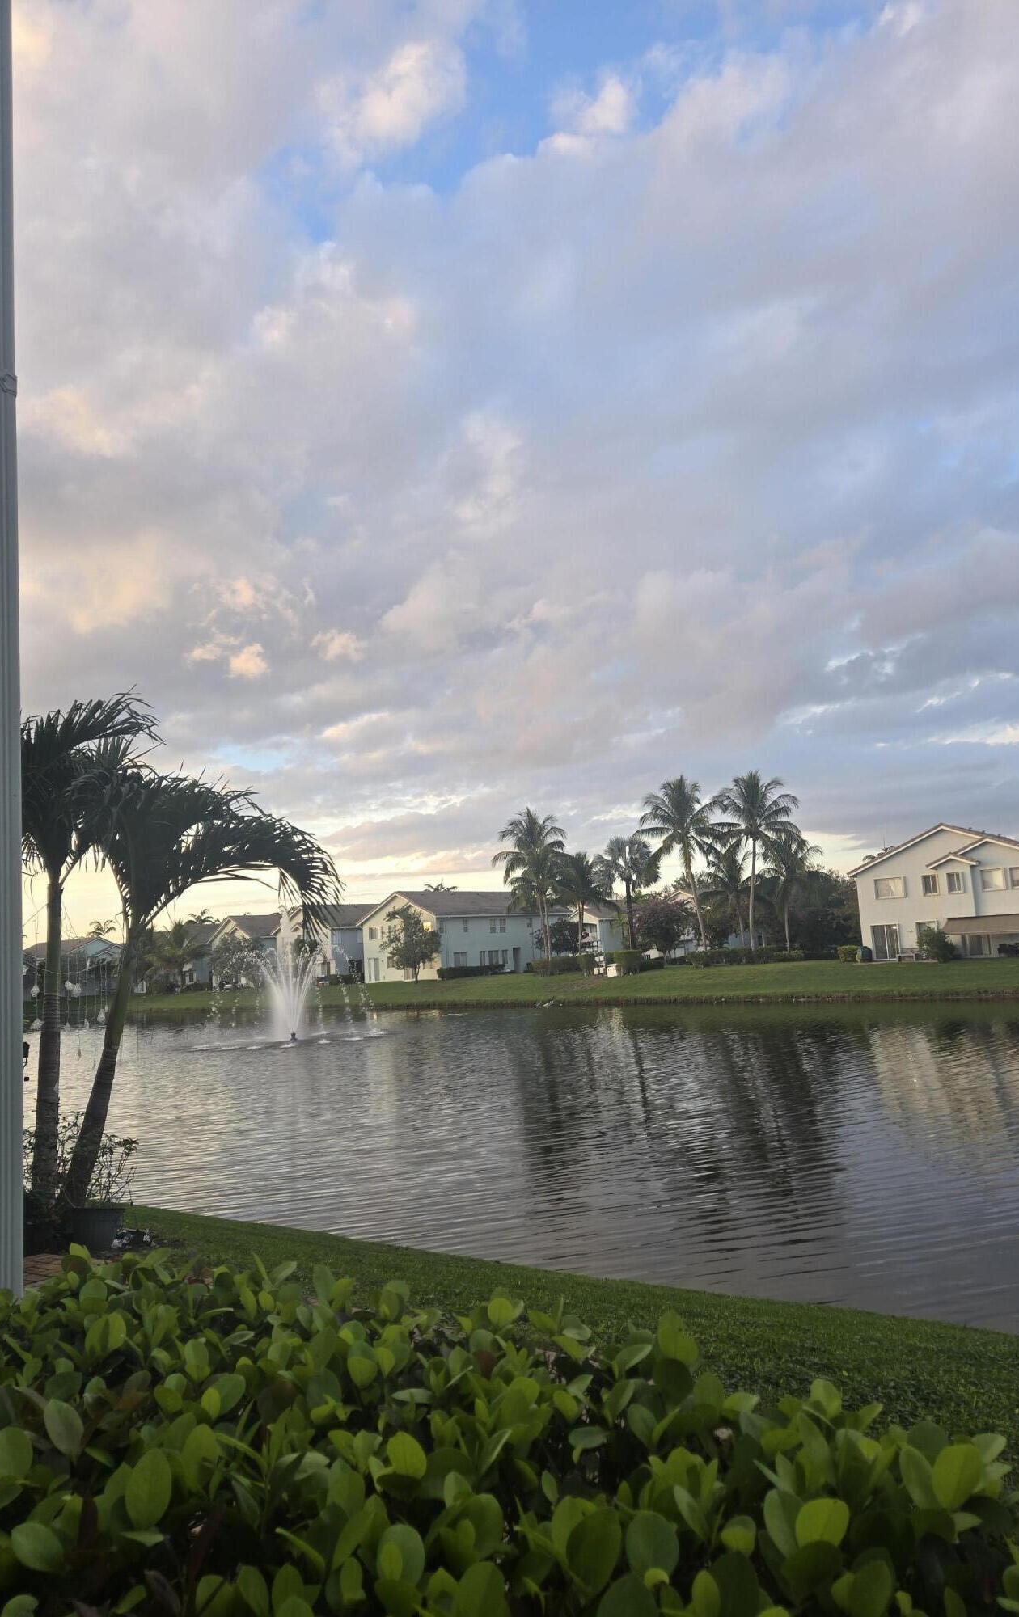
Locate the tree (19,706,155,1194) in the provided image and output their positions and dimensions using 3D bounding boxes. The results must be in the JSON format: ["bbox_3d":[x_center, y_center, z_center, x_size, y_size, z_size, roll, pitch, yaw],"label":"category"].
[{"bbox_3d":[-2.668,0.899,6.400,1.250,3.100,1.250,-3,-8,0],"label":"tree"}]

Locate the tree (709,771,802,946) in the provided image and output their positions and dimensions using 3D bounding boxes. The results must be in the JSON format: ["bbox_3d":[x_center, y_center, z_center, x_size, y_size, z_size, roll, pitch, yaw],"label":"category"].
[{"bbox_3d":[18.704,4.387,82.000,6.600,14.200,6.400,-3,-8,0],"label":"tree"}]

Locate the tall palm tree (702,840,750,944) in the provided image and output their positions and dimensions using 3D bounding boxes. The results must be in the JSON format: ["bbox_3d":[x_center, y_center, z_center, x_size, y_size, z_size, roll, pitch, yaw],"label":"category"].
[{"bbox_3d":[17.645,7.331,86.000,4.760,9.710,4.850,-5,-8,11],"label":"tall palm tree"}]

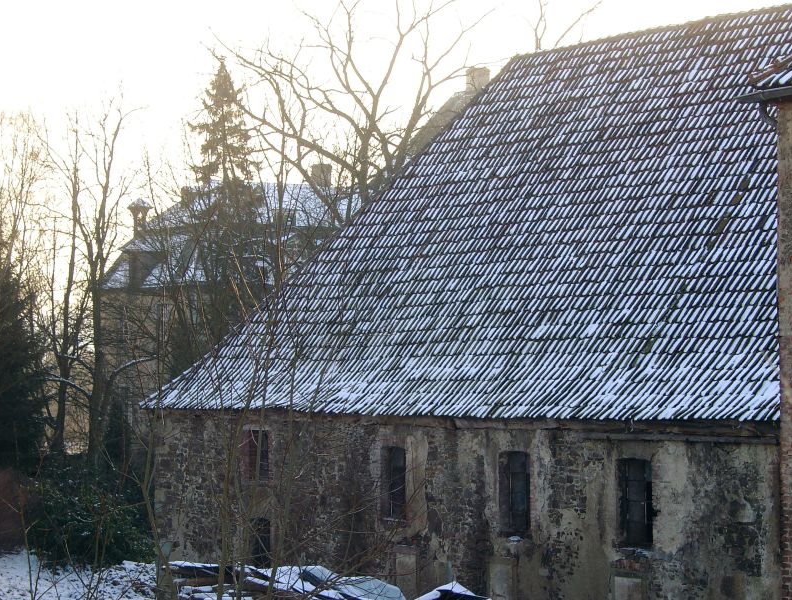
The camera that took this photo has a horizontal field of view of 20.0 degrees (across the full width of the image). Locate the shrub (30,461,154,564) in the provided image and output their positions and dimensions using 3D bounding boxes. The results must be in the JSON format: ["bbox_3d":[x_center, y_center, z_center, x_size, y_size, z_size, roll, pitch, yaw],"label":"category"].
[{"bbox_3d":[-8.490,5.939,62.500,3.400,2.950,3.000,0,-2,0],"label":"shrub"}]

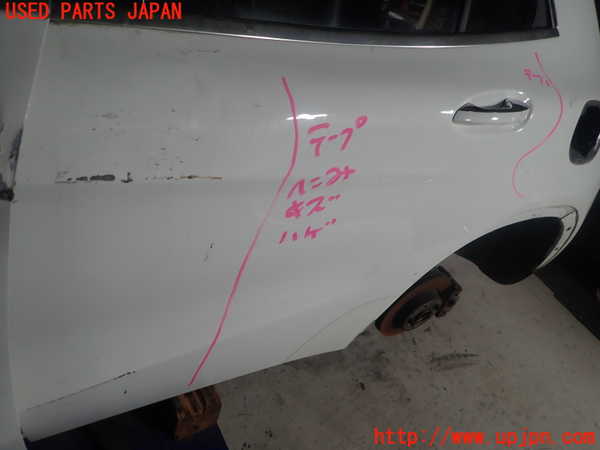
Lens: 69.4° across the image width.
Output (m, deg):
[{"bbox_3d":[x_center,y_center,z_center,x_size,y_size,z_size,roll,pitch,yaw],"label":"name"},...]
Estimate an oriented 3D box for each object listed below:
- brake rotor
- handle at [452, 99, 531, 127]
[{"bbox_3d":[0.366,0.256,1.325,0.288,0.288,0.060,-4,46,-35],"label":"brake rotor"},{"bbox_3d":[0.325,-0.191,0.735,0.212,0.038,0.045,-11,50,-39],"label":"handle"}]

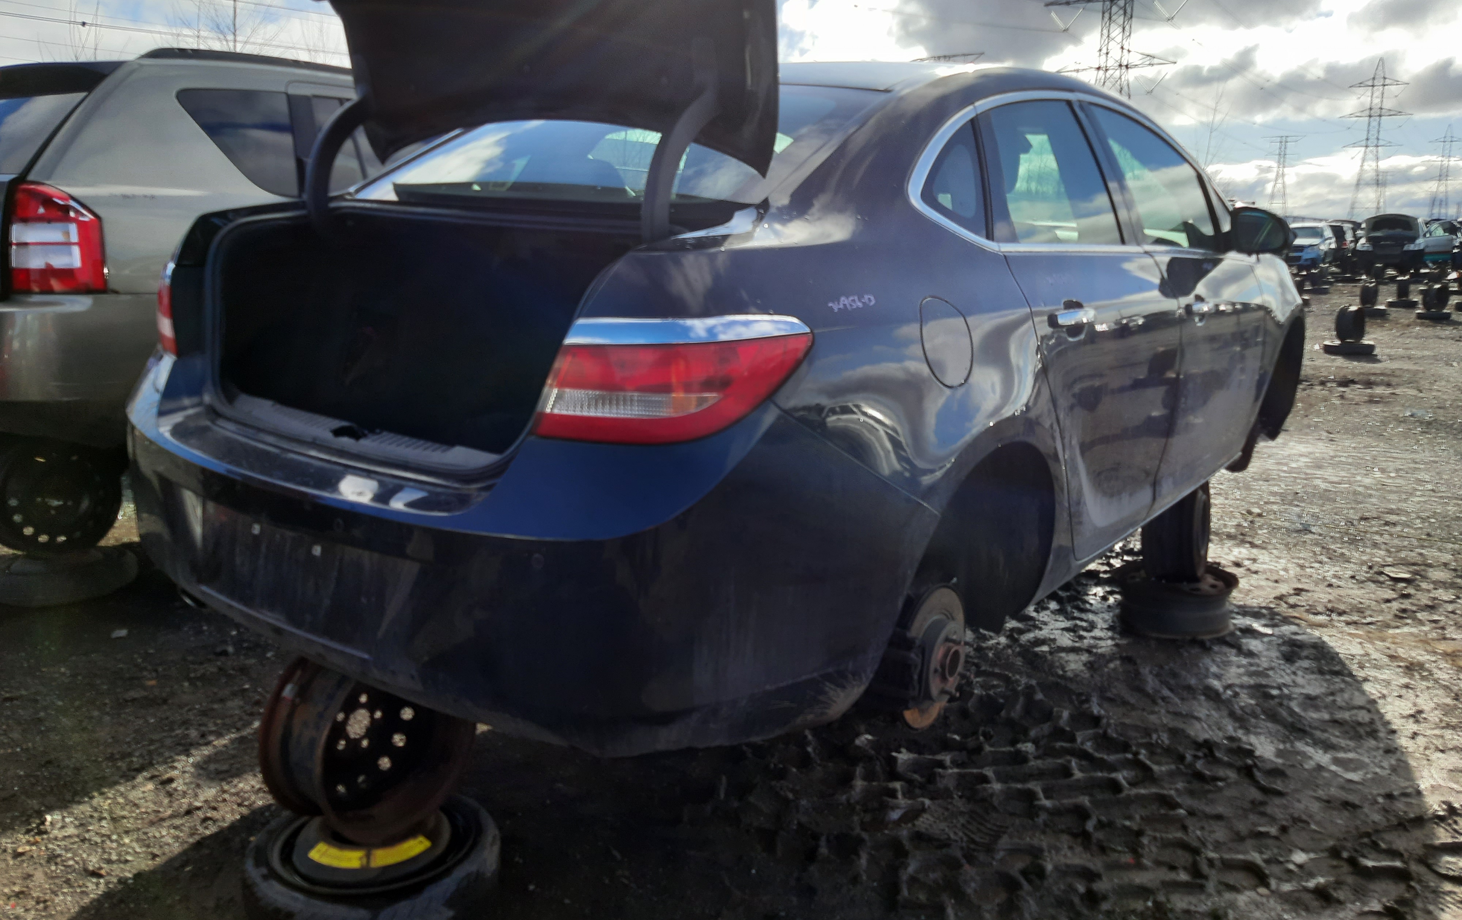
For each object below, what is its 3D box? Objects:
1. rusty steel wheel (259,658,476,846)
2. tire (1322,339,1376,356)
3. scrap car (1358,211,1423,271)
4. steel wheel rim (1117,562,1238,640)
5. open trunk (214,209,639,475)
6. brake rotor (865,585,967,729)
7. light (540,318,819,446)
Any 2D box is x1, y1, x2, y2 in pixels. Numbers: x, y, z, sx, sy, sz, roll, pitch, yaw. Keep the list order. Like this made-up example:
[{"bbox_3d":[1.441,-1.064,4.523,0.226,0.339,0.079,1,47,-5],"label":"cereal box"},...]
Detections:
[{"bbox_3d":[-0.795,0.607,2.447,0.187,0.440,0.440,8,14,33],"label":"rusty steel wheel"},{"bbox_3d":[8.150,-1.487,14.490,0.605,0.155,0.605,0,11,0],"label":"tire"},{"bbox_3d":[21.839,-7.221,36.168,1.820,1.650,4.600,8,14,33],"label":"scrap car"},{"bbox_3d":[1.757,0.550,4.338,0.430,0.178,0.430,0,11,0],"label":"steel wheel rim"},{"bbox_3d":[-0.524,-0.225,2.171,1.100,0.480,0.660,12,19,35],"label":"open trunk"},{"bbox_3d":[0.428,0.430,2.362,0.150,0.295,0.310,12,19,35],"label":"brake rotor"},{"bbox_3d":[-0.084,-0.119,1.631,0.340,0.195,0.300,12,19,35],"label":"light"}]

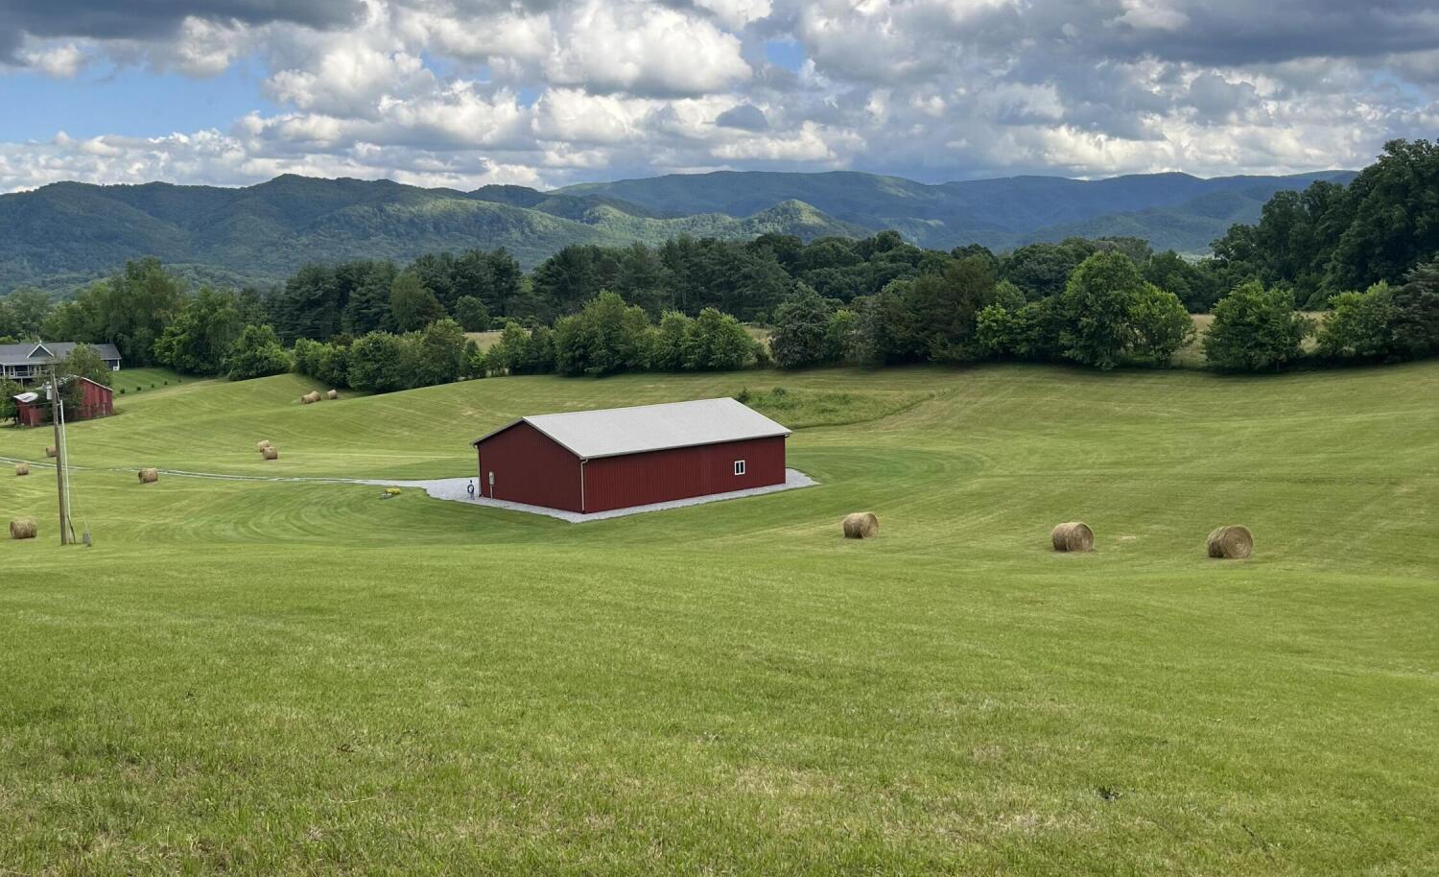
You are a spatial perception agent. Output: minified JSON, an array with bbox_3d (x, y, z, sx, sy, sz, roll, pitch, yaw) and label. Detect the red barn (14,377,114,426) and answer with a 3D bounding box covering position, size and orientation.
[{"bbox_3d":[-87.828,-5.079,193.000,10.600,6.000,10.500,-5,7,-33],"label":"red barn"}]

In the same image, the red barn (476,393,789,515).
[{"bbox_3d":[-6.019,0.749,102.188,18.537,5.901,13.042,-7,8,-41],"label":"red barn"}]

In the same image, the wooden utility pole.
[{"bbox_3d":[-37.825,0.954,82.438,0.320,10.500,0.320,-4,7,-26],"label":"wooden utility pole"}]

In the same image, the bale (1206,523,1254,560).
[{"bbox_3d":[19.780,4.022,55.800,1.280,1.280,1.250,-3,6,-11],"label":"bale"}]

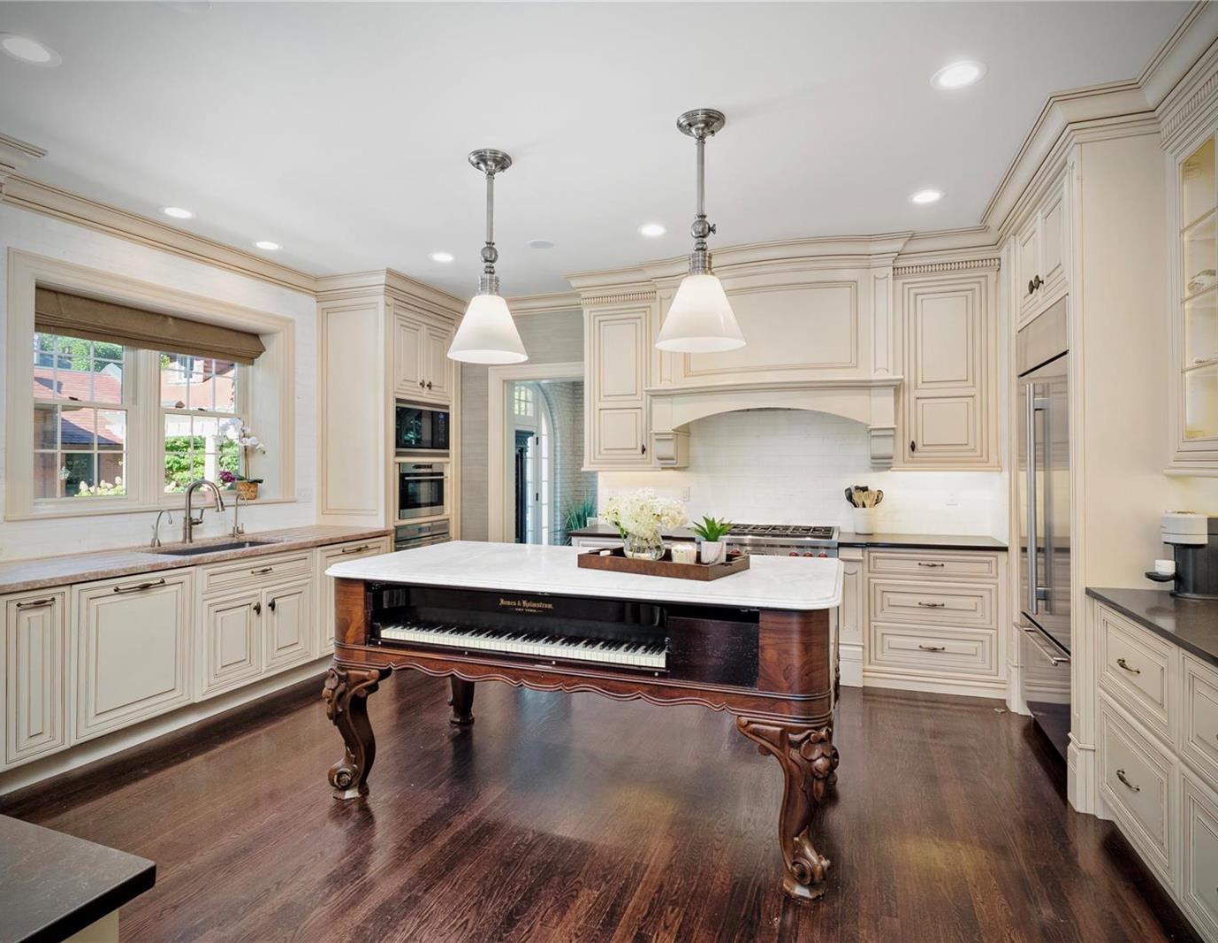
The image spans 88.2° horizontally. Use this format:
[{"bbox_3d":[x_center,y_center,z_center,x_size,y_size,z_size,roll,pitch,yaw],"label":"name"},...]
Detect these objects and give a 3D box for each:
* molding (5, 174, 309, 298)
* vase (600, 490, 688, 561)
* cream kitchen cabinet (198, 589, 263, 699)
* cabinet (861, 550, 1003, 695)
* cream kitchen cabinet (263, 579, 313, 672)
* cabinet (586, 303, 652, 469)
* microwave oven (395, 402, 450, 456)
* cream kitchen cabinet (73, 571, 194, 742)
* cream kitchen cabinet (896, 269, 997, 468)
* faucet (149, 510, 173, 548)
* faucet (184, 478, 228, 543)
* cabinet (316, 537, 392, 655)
[{"bbox_3d":[-2.757,-1.459,4.120,0.115,0.132,2.080,0,0,21],"label":"molding"},{"bbox_3d":[0.152,0.234,2.746,0.390,0.328,0.340,0,0,21],"label":"vase"},{"bbox_3d":[-2.500,0.980,3.822,0.570,0.605,0.410,0,0,21],"label":"cream kitchen cabinet"},{"bbox_3d":[2.142,0.942,4.231,0.800,0.875,0.660,0,0,21],"label":"cabinet"},{"bbox_3d":[-2.354,0.971,4.199,0.570,0.600,0.400,0,0,21],"label":"cream kitchen cabinet"},{"bbox_3d":[0.139,-0.665,5.090,0.590,1.310,0.330,0,0,21],"label":"cabinet"},{"bbox_3d":[-1.781,-0.350,5.457,0.430,0.455,0.748,0,0,20],"label":"microwave oven"},{"bbox_3d":[-2.700,0.907,3.347,0.600,0.755,0.600,0,0,21],"label":"cream kitchen cabinet"},{"bbox_3d":[2.266,-0.656,4.285,0.612,1.280,0.330,0,0,21],"label":"cream kitchen cabinet"},{"bbox_3d":[-2.720,0.352,3.829,0.160,0.226,0.060,0,0,21],"label":"faucet"},{"bbox_3d":[-2.619,0.260,4.041,0.260,0.406,0.120,0,0,21],"label":"faucet"},{"bbox_3d":[-2.135,0.895,4.721,0.600,0.790,0.695,0,0,21],"label":"cabinet"}]

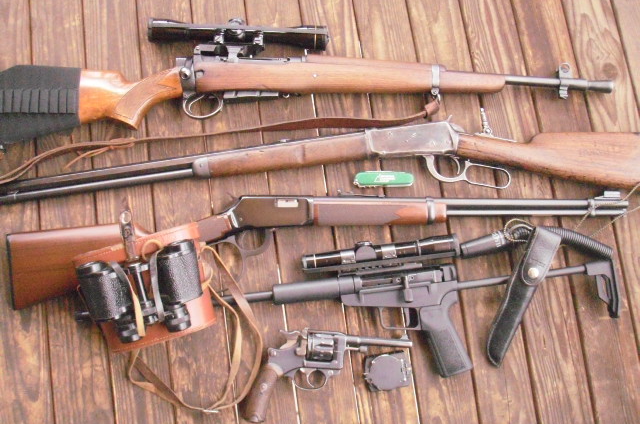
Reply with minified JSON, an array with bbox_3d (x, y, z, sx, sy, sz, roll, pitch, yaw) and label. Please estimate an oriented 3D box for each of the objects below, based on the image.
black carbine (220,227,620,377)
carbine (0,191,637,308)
[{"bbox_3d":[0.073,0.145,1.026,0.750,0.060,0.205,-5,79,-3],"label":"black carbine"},{"bbox_3d":[0.006,0.056,1.051,0.941,0.042,0.185,1,79,-2],"label":"carbine"}]

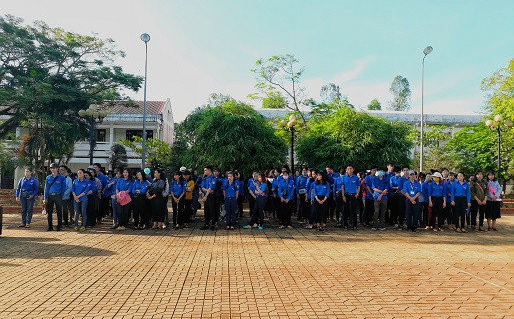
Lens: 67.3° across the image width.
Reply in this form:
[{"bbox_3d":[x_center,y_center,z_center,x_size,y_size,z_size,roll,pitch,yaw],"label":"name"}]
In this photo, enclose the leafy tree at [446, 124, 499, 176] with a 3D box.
[{"bbox_3d":[10.804,0.308,19.437,2.800,4.055,2.700,1,-2,-4],"label":"leafy tree"}]

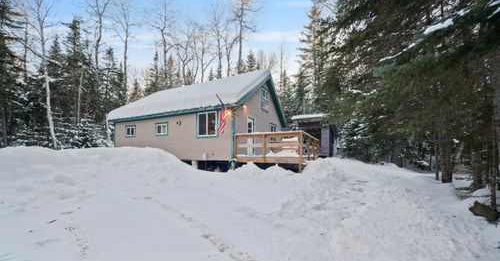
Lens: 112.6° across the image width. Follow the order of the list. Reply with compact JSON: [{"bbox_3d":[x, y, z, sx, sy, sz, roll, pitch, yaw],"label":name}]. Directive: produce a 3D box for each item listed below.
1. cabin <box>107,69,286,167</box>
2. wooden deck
[{"bbox_3d":[-3.550,-0.720,13.700,10.900,6.200,8.800,-2,-5,26],"label":"cabin"},{"bbox_3d":[2.350,1.180,10.400,3.100,1.500,7.500,-2,-5,26],"label":"wooden deck"}]

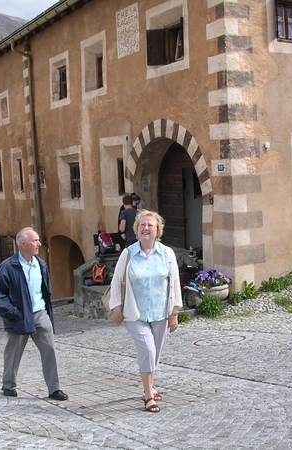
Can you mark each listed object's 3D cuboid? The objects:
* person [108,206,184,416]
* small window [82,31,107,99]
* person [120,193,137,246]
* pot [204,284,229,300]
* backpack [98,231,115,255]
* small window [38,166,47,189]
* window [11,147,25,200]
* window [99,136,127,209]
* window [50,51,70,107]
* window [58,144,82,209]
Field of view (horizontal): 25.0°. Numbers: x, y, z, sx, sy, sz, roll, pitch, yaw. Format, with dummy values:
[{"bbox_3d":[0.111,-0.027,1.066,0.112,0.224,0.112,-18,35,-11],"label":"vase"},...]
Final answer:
[{"bbox_3d":[0.000,0.706,5.500,0.600,1.630,0.440,-3,4,-3],"label":"person"},{"bbox_3d":[-1.115,-3.672,15.362,0.270,1.394,1.326,-5,5,-29],"label":"small window"},{"bbox_3d":[-0.291,0.245,13.064,0.480,1.680,0.380,-1,4,12],"label":"person"},{"bbox_3d":[1.069,1.161,11.000,0.630,0.280,0.630,-2,4,0],"label":"pot"},{"bbox_3d":[-0.828,0.373,13.800,0.320,0.500,0.270,-5,-9,-27],"label":"backpack"},{"bbox_3d":[-2.925,-1.324,18.478,0.100,0.607,0.413,-5,5,-30],"label":"small window"},{"bbox_3d":[-3.844,-1.562,20.220,0.220,1.600,0.913,-5,5,-30],"label":"window"},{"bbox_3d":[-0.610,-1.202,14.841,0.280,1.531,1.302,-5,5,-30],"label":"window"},{"bbox_3d":[-2.151,-3.749,17.177,0.250,1.304,1.304,-5,5,-29],"label":"window"},{"bbox_3d":[-1.857,-1.211,17.038,0.250,1.539,1.553,-5,5,-29],"label":"window"}]

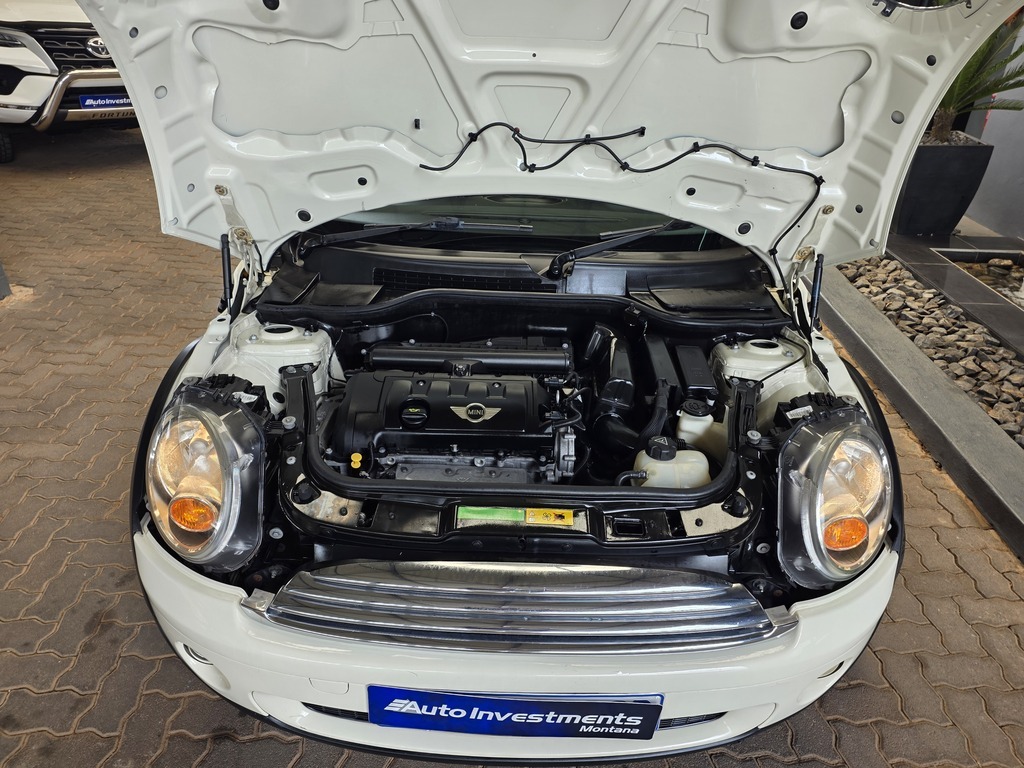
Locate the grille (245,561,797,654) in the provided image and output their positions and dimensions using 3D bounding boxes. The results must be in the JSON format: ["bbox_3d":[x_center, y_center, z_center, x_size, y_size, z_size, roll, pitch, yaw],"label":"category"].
[{"bbox_3d":[0.015,0.387,1.195,0.985,0.150,0.140,2,29,0],"label":"grille"}]

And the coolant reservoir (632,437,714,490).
[{"bbox_3d":[0.345,0.185,1.463,0.165,0.165,0.140,2,29,0],"label":"coolant reservoir"}]

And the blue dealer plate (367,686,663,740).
[{"bbox_3d":[0.001,0.595,1.228,0.520,0.113,0.015,2,29,0],"label":"blue dealer plate"}]

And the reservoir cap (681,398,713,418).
[{"bbox_3d":[0.413,0.053,1.522,0.064,0.024,0.064,2,29,0],"label":"reservoir cap"}]

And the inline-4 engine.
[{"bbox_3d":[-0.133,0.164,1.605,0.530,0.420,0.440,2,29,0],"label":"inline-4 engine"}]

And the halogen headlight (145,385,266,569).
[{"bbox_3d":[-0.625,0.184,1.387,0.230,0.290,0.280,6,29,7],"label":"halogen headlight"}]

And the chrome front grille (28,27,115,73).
[{"bbox_3d":[-3.379,-2.753,5.600,1.000,0.350,0.140,-11,31,-23],"label":"chrome front grille"}]

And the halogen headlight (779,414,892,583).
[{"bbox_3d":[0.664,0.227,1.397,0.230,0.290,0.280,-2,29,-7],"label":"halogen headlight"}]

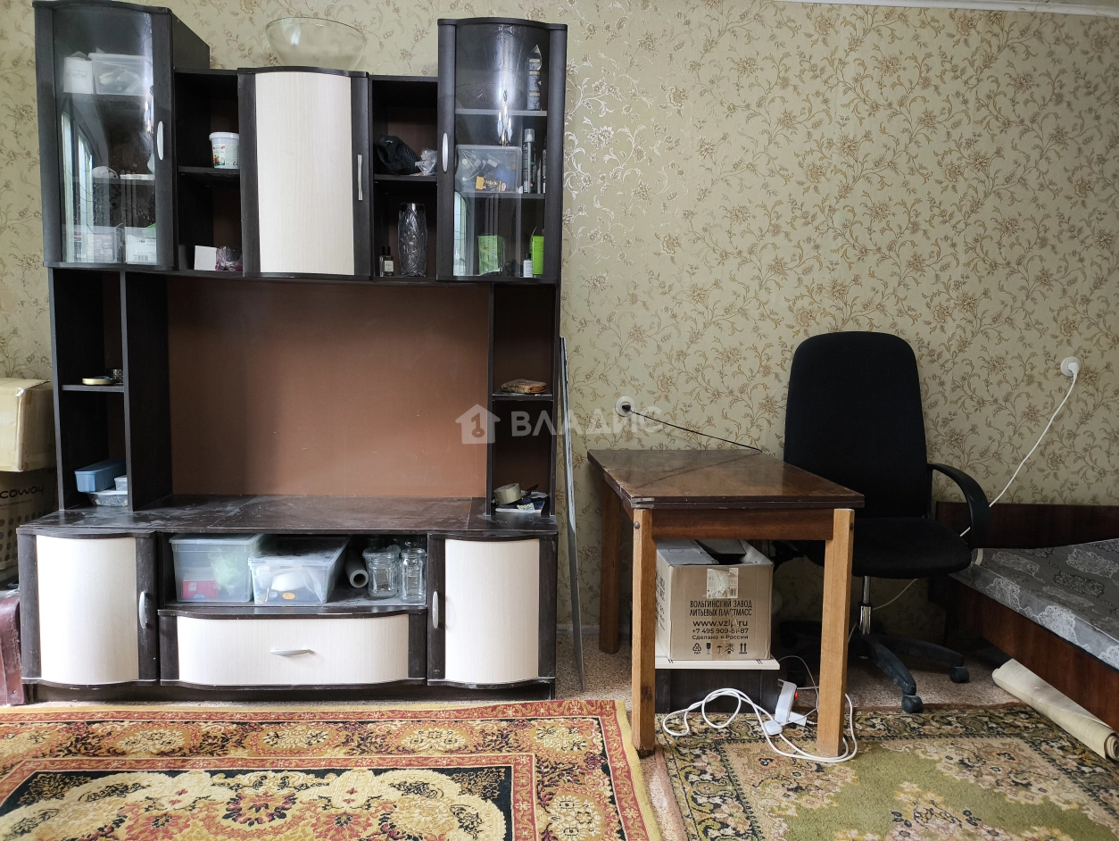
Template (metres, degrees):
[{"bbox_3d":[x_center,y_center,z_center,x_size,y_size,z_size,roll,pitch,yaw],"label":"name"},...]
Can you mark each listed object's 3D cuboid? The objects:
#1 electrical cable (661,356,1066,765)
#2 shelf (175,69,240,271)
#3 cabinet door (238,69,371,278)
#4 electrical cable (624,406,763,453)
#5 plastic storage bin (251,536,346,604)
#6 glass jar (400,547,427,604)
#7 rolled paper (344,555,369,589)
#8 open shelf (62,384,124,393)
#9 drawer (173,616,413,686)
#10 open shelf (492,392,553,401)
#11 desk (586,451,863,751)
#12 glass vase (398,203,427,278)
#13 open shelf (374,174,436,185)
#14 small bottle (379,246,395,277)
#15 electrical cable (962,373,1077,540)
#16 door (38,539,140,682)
[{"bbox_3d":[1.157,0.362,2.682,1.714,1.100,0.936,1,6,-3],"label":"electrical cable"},{"bbox_3d":[-1.133,-0.811,2.761,0.218,0.646,0.308,1,6,-3],"label":"shelf"},{"bbox_3d":[-0.813,-0.784,2.584,0.407,0.641,0.058,1,6,-3],"label":"cabinet door"},{"bbox_3d":[0.531,0.039,3.169,0.542,0.165,0.050,1,6,-4],"label":"electrical cable"},{"bbox_3d":[-0.855,0.499,2.704,0.250,0.150,0.310,1,6,-3],"label":"plastic storage bin"},{"bbox_3d":[-0.470,0.498,2.607,0.083,0.160,0.083,1,6,-3],"label":"glass jar"},{"bbox_3d":[-0.714,0.518,2.846,0.061,0.061,0.280,-1,6,-18],"label":"rolled paper"},{"bbox_3d":[-1.552,-0.121,2.828,0.211,0.017,0.279,1,6,-3],"label":"open shelf"},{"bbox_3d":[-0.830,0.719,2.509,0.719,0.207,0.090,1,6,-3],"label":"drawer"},{"bbox_3d":[-0.130,-0.092,2.907,0.211,0.017,0.279,1,6,-3],"label":"open shelf"},{"bbox_3d":[0.478,0.529,2.663,0.657,0.742,0.872,1,6,-5],"label":"desk"},{"bbox_3d":[-0.490,-0.600,2.707,0.096,0.244,0.096,1,6,-3],"label":"glass vase"},{"bbox_3d":[-0.510,-0.813,2.806,0.211,0.017,0.284,1,6,-3],"label":"open shelf"},{"bbox_3d":[-0.583,-0.532,2.716,0.042,0.100,0.036,-2,7,-28],"label":"small bottle"},{"bbox_3d":[1.753,0.123,3.070,0.457,0.648,0.121,1,6,-3],"label":"electrical cable"},{"bbox_3d":[-1.450,0.581,2.477,0.295,0.456,0.062,1,6,-3],"label":"door"}]

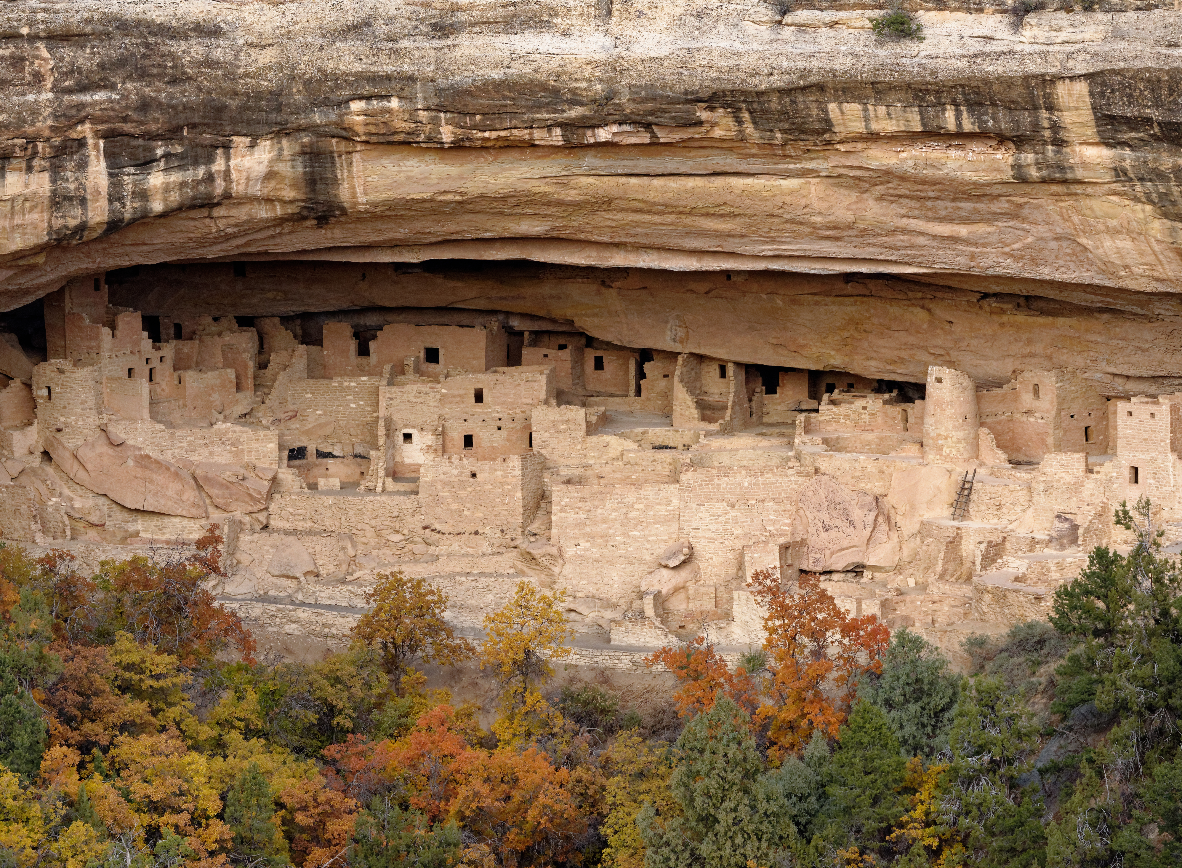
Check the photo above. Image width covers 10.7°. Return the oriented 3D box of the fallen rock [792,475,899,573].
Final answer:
[{"bbox_3d":[12.704,4.455,315.000,5.310,4.760,3.940,0,8,0],"label":"fallen rock"}]

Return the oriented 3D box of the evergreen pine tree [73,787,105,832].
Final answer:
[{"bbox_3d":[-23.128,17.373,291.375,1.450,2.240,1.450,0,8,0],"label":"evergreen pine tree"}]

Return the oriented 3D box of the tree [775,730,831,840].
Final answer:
[{"bbox_3d":[9.870,16.445,295.312,2.610,5.140,2.660,0,8,0],"label":"tree"}]

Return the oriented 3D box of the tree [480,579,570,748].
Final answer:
[{"bbox_3d":[-3.108,10.952,302.203,4.420,7.740,4.130,0,8,0],"label":"tree"}]

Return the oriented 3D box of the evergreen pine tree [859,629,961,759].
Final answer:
[{"bbox_3d":[15.173,12.397,300.727,4.880,6.120,4.530,0,8,0],"label":"evergreen pine tree"}]

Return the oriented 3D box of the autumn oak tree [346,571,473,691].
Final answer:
[{"bbox_3d":[-8.651,9.606,304.172,5.910,5.950,5.410,0,8,0],"label":"autumn oak tree"}]

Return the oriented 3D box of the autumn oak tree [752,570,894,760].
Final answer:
[{"bbox_3d":[10.854,10.929,300.234,6.710,8.970,5.710,0,8,0],"label":"autumn oak tree"}]

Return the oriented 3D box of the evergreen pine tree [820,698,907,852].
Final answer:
[{"bbox_3d":[12.651,15.917,294.328,4.070,7.160,3.940,0,8,0],"label":"evergreen pine tree"}]

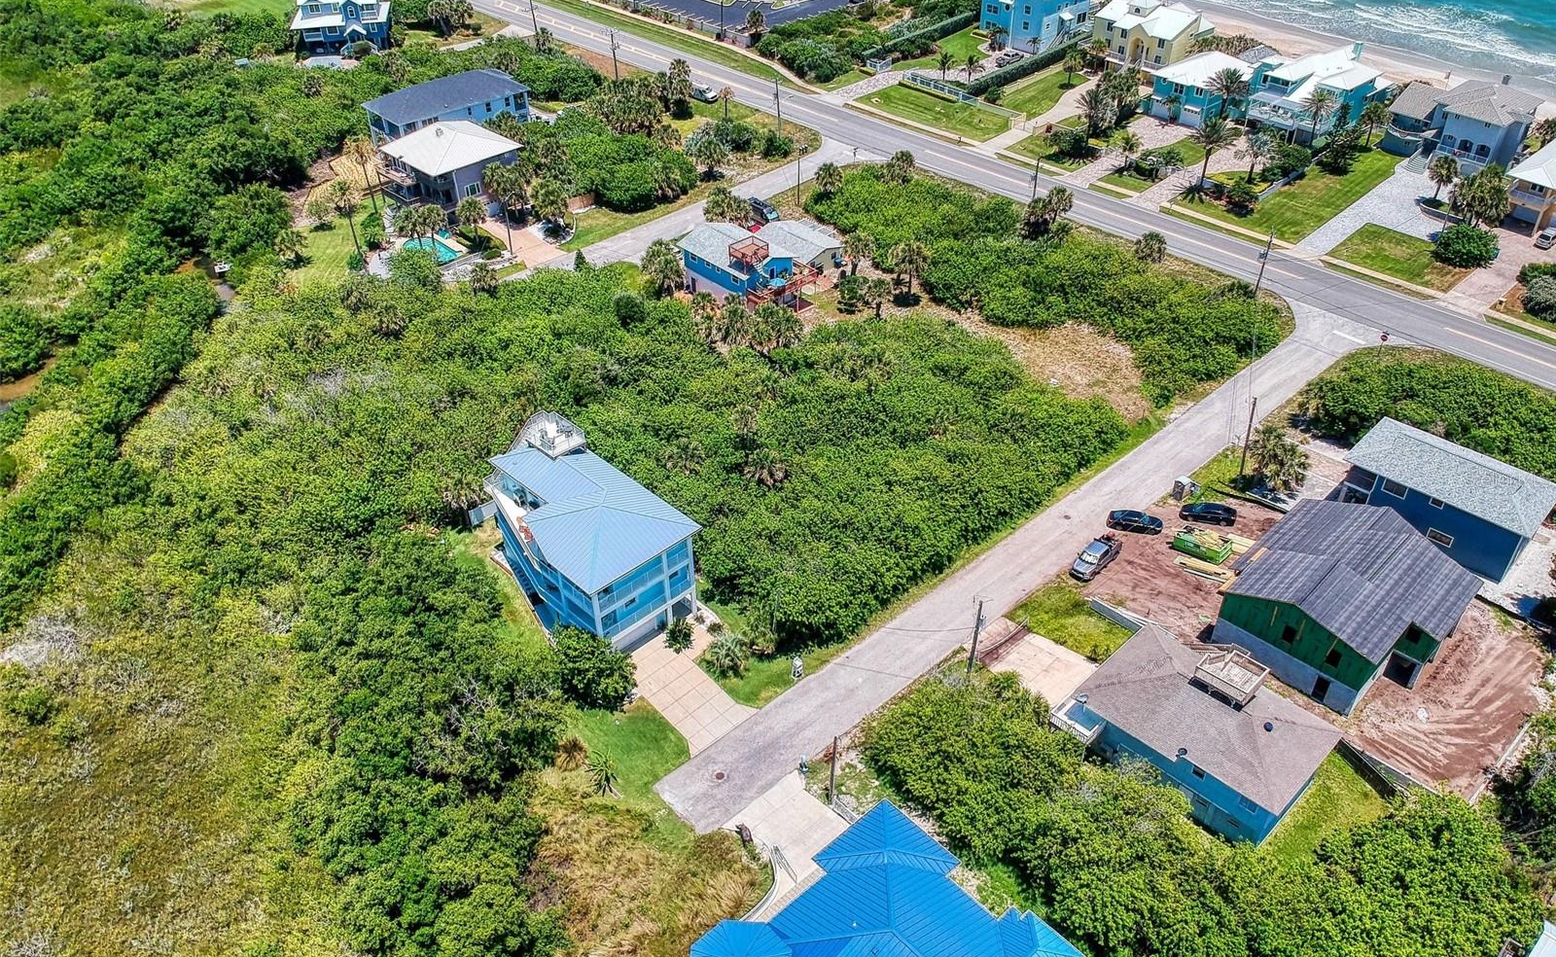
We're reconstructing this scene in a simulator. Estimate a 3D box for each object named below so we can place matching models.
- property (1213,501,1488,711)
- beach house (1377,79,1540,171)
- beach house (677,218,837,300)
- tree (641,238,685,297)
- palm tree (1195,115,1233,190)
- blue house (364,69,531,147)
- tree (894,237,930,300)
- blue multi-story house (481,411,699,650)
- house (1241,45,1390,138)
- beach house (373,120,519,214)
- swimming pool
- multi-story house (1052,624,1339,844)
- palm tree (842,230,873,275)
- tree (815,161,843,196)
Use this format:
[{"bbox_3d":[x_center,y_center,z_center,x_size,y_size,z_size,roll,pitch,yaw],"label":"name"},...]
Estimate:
[{"bbox_3d":[43.193,9.256,86.047,15.100,7.600,14.300,-31,46,-33],"label":"property"},{"bbox_3d":[95.680,-50.940,157.489,17.000,11.100,17.600,-27,44,-30],"label":"beach house"},{"bbox_3d":[-0.495,-27.117,135.040,18.200,7.700,15.100,-30,46,-32],"label":"beach house"},{"bbox_3d":[-13.393,-25.277,134.301,4.752,7.029,4.752,0,38,0],"label":"tree"},{"bbox_3d":[57.731,-43.422,150.181,5.000,9.300,5.000,-31,46,-33],"label":"palm tree"},{"bbox_3d":[-50.132,-56.508,171.789,21.854,8.722,12.348,-31,47,-33],"label":"blue house"},{"bbox_3d":[15.656,-24.487,131.119,4.100,6.700,4.100,-1,37,1],"label":"tree"},{"bbox_3d":[-16.264,4.212,90.254,10.800,12.600,19.500,-31,46,-33],"label":"blue multi-story house"},{"bbox_3d":[80.392,-57.537,166.796,22.795,9.894,11.446,-31,47,-33],"label":"house"},{"bbox_3d":[-44.377,-42.564,154.295,14.900,10.500,14.700,-31,46,-33],"label":"beach house"},{"bbox_3d":[-44.164,-29.361,145.648,6.205,1.280,8.471,-31,47,-33],"label":"swimming pool"},{"bbox_3d":[30.154,17.562,80.529,10.900,7.300,15.500,-31,47,-33],"label":"multi-story house"},{"bbox_3d":[9.531,-27.451,137.410,3.940,5.516,3.940,0,38,0],"label":"palm tree"},{"bbox_3d":[7.166,-41.245,154.786,3.822,5.096,3.822,0,38,0],"label":"tree"}]

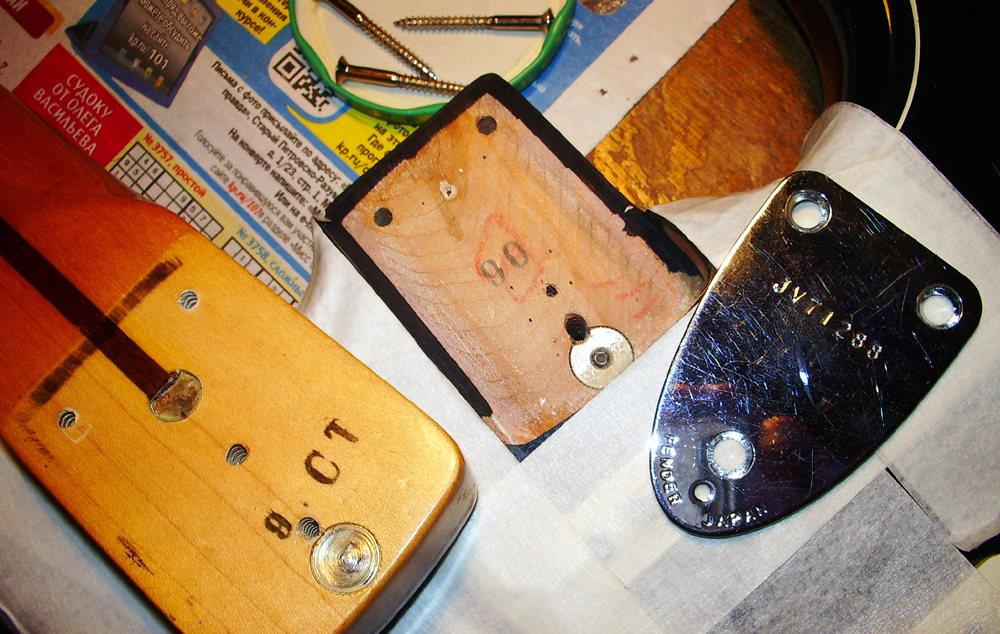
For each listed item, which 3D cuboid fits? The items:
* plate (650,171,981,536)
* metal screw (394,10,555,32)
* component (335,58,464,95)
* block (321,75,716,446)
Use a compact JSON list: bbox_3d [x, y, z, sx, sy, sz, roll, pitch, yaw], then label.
[{"bbox_3d":[0.061,0.012,0.218,0.053,0.003,0.081,39,84,11],"label":"plate"},{"bbox_3d":[-0.007,-0.081,0.276,0.045,0.008,0.008,1,78,8],"label":"metal screw"},{"bbox_3d":[-0.023,-0.065,0.283,0.046,0.008,0.008,10,80,4],"label":"component"},{"bbox_3d":[0.001,-0.016,0.224,0.057,0.016,0.073,-43,77,-4],"label":"block"}]

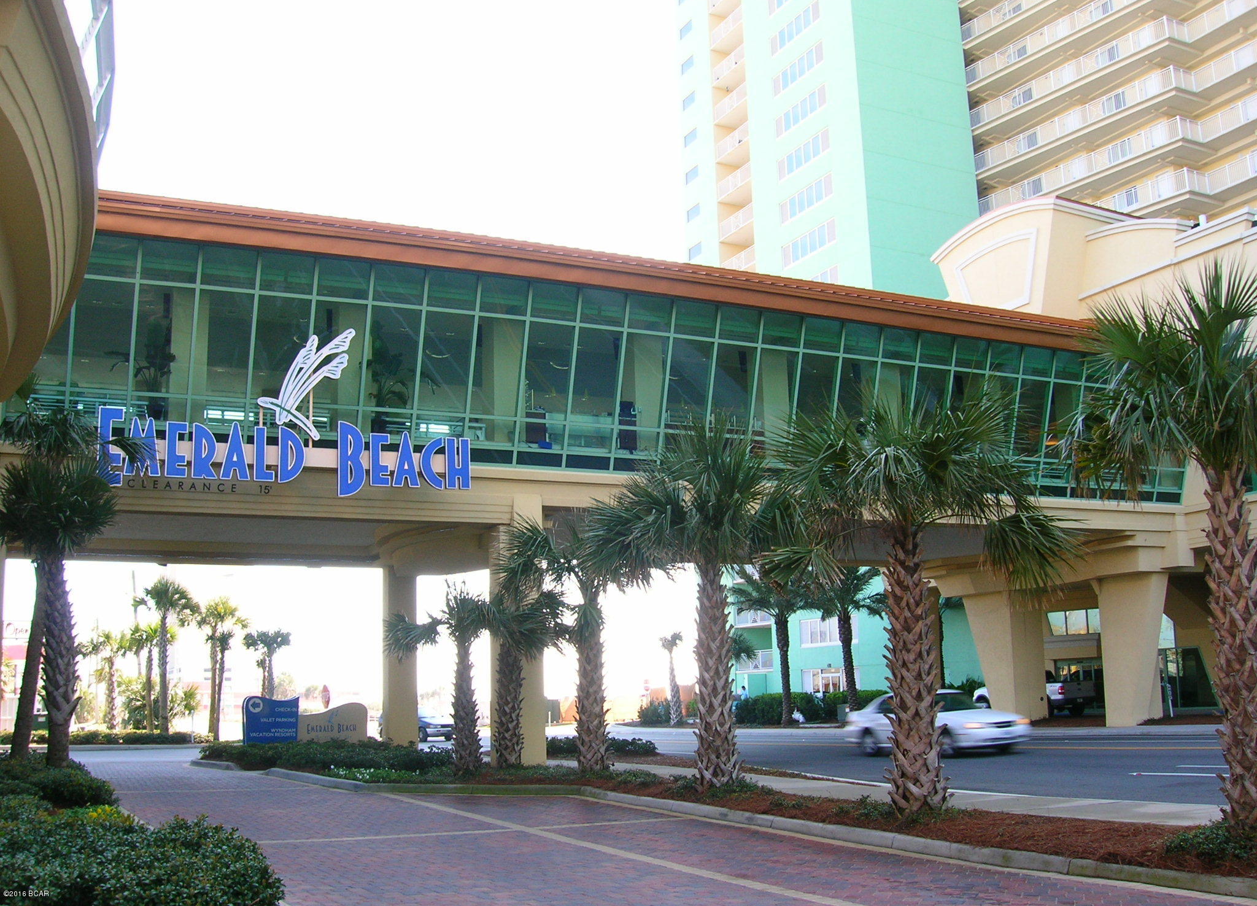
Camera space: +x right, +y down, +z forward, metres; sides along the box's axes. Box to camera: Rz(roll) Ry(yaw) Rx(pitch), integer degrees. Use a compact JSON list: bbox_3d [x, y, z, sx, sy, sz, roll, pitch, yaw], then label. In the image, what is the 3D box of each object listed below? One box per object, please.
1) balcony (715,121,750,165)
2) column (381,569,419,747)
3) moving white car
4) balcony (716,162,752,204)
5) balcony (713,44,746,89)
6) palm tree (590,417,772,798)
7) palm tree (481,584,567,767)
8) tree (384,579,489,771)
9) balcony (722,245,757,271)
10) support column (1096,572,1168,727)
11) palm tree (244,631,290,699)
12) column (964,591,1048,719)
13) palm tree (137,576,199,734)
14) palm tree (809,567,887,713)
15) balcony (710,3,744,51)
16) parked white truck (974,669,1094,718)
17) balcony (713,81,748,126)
[{"bbox_3d":[7.849,-21.294,85.518,1.800,1.300,4.100,4,-12,-27],"label":"balcony"},{"bbox_3d":[-5.845,5.210,31.607,0.820,4.666,0.900,2,-11,-18],"label":"column"},{"bbox_3d":[7.094,6.220,28.867,1.820,1.420,4.850,3,-12,-25],"label":"moving white car"},{"bbox_3d":[7.790,-17.743,81.921,1.900,1.302,4.293,4,-12,-26],"label":"balcony"},{"bbox_3d":[7.650,-26.986,86.615,1.800,1.300,4.100,4,-12,-27],"label":"balcony"},{"bbox_3d":[0.766,2.055,17.716,2.850,5.338,2.850,-2,-10,0],"label":"palm tree"},{"bbox_3d":[-1.935,4.129,22.941,1.750,3.376,1.750,-2,-10,0],"label":"palm tree"},{"bbox_3d":[-3.399,3.976,21.858,1.808,3.302,1.808,-2,-10,0],"label":"tree"},{"bbox_3d":[8.147,-12.756,83.873,1.800,1.300,4.100,4,-12,-27],"label":"balcony"},{"bbox_3d":[14.780,5.700,36.134,0.980,4.450,1.800,4,-12,-27],"label":"support column"},{"bbox_3d":[-16.437,10.235,56.155,2.189,4.399,2.189,-2,-10,0],"label":"palm tree"},{"bbox_3d":[12.617,6.799,41.587,1.350,4.300,1.950,4,-12,-27],"label":"column"},{"bbox_3d":[-17.150,7.553,45.975,2.304,5.927,2.304,-2,-10,0],"label":"palm tree"},{"bbox_3d":[7.991,6.851,44.963,3.100,5.793,3.100,-2,-10,0],"label":"palm tree"},{"bbox_3d":[7.465,-28.601,83.908,1.900,1.453,4.056,4,-12,-26],"label":"balcony"},{"bbox_3d":[16.693,9.883,50.987,1.950,1.860,5.550,4,-13,-29],"label":"parked white truck"},{"bbox_3d":[7.749,-24.140,86.066,1.800,1.300,4.100,4,-12,-27],"label":"balcony"}]

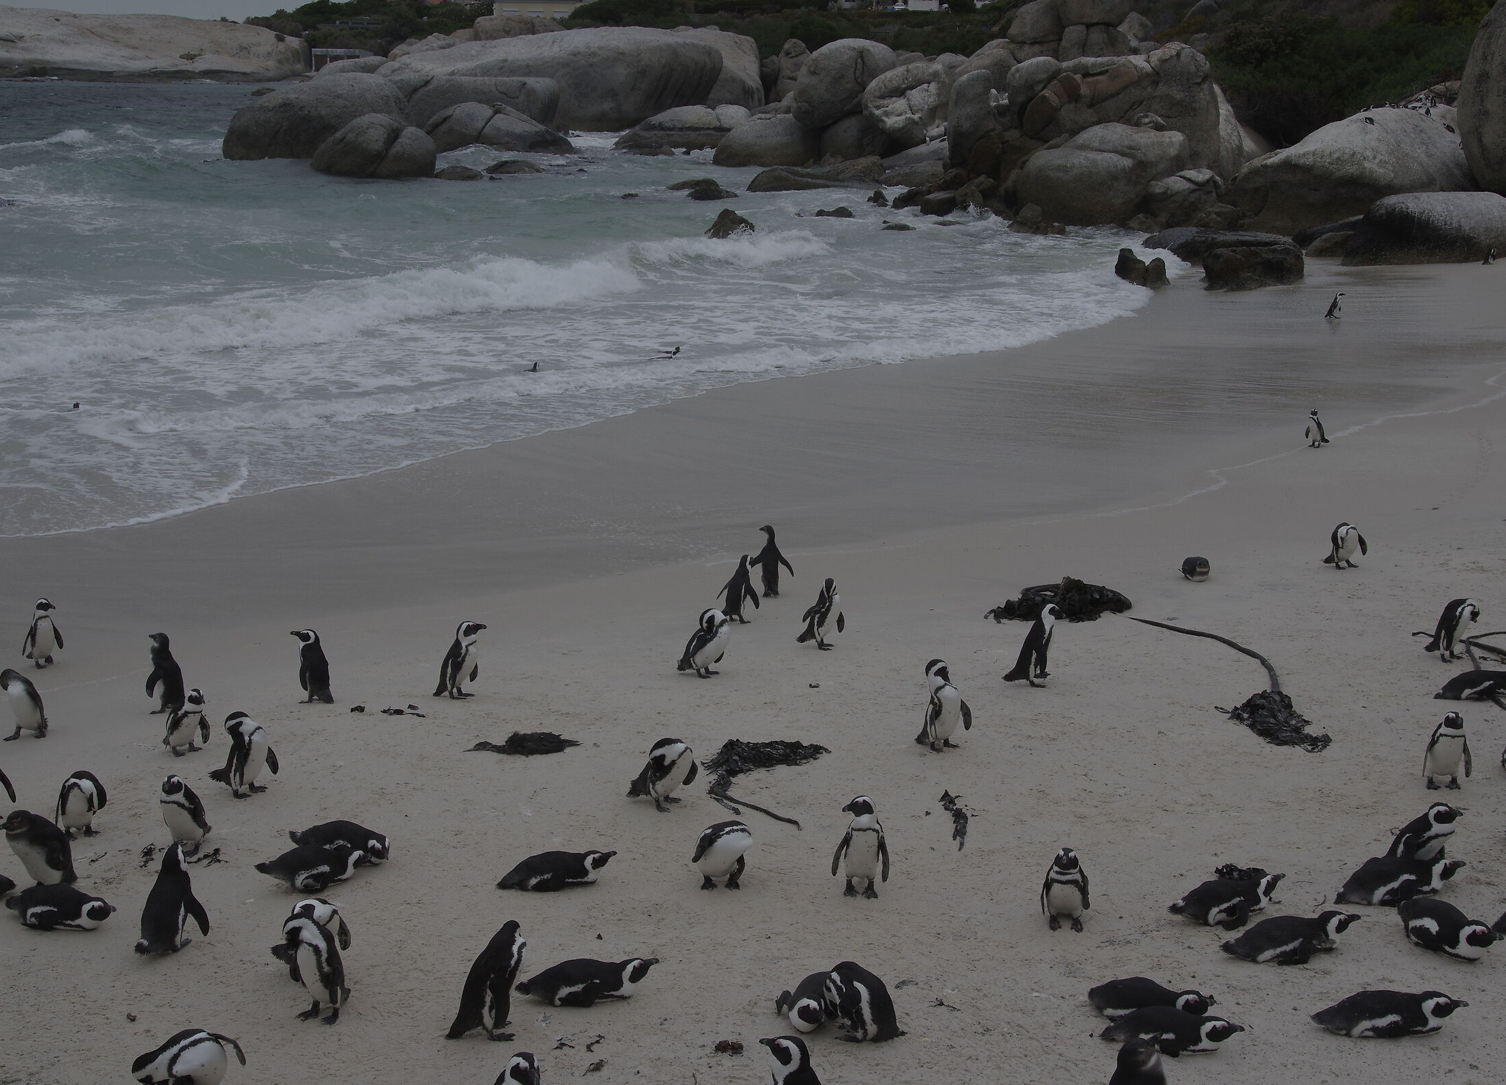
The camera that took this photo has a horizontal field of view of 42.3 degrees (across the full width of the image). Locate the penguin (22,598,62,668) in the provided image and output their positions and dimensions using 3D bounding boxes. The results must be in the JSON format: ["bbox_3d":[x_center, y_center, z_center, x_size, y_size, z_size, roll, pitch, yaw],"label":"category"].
[{"bbox_3d":[-5.791,0.714,15.791,0.270,0.561,0.280,10,18,35],"label":"penguin"}]

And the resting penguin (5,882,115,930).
[{"bbox_3d":[-3.454,1.808,9.705,0.557,0.203,0.221,1,15,5],"label":"resting penguin"}]

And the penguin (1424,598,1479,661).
[{"bbox_3d":[4.843,0.601,13.513,0.350,0.430,0.220,8,17,27],"label":"penguin"}]

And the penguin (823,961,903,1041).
[{"bbox_3d":[0.505,2.073,8.954,0.380,0.380,0.250,-3,15,-14],"label":"penguin"}]

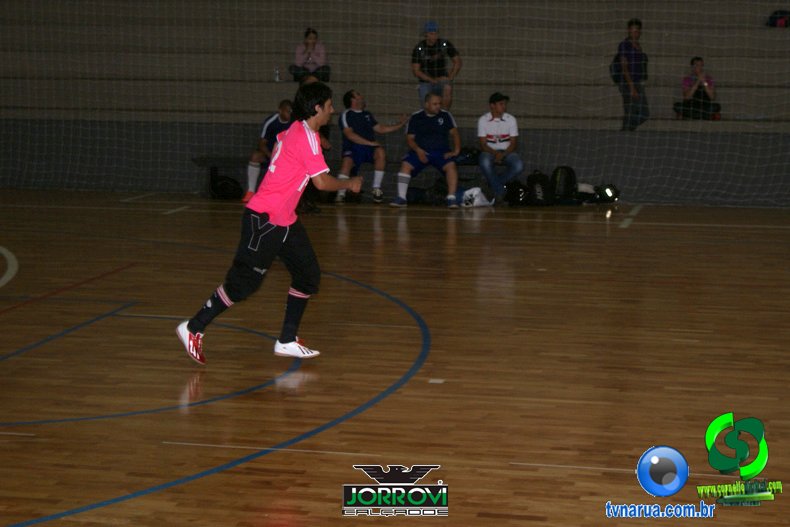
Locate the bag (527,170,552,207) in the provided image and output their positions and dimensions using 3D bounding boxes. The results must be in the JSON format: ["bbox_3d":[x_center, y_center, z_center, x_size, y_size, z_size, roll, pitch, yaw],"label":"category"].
[{"bbox_3d":[1.744,-0.910,19.867,0.310,0.430,0.230,1,7,5],"label":"bag"}]

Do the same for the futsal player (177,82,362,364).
[{"bbox_3d":[-0.714,-0.230,9.292,0.930,1.600,0.540,-2,7,-18],"label":"futsal player"}]

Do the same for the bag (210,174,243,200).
[{"bbox_3d":[-2.101,-0.966,20.585,0.380,0.300,0.280,2,7,13],"label":"bag"}]

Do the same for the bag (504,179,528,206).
[{"bbox_3d":[1.469,-0.867,19.903,0.290,0.330,0.260,2,7,13],"label":"bag"}]

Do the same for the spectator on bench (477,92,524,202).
[{"bbox_3d":[1.278,-1.376,19.935,0.560,1.320,0.700,1,7,4],"label":"spectator on bench"}]

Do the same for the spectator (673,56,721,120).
[{"bbox_3d":[3.884,-2.279,21.202,0.600,0.820,0.600,2,7,10],"label":"spectator"}]

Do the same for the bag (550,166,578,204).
[{"bbox_3d":[2.051,-0.930,19.920,0.330,0.460,0.250,1,7,7],"label":"bag"}]

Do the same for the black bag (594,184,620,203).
[{"bbox_3d":[2.588,-0.826,20.050,0.330,0.220,0.250,2,7,13],"label":"black bag"}]

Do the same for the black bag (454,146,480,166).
[{"bbox_3d":[0.879,-1.326,20.236,0.360,0.240,0.260,2,7,13],"label":"black bag"}]

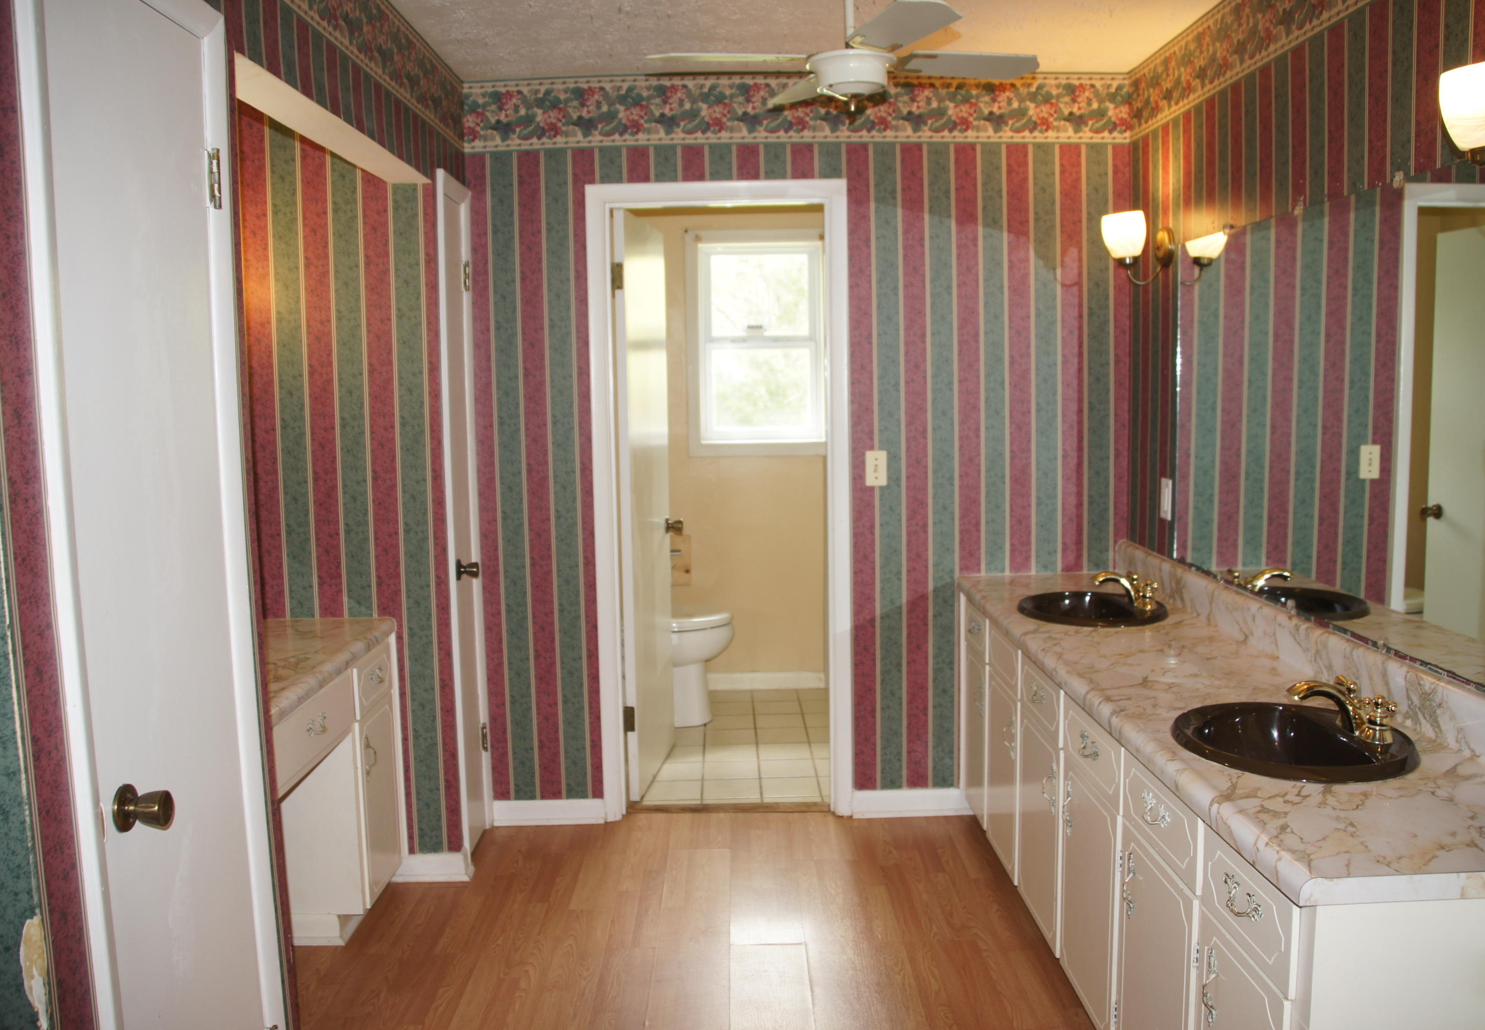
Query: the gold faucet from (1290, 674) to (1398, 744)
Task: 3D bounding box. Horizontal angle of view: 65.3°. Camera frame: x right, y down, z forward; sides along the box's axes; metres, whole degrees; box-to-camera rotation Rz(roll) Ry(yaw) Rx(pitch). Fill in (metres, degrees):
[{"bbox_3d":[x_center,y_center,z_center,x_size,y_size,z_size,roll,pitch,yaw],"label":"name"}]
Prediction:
[{"bbox_3d":[1.083,0.356,2.109,0.168,0.100,0.165,-1,7,-1],"label":"gold faucet"}]

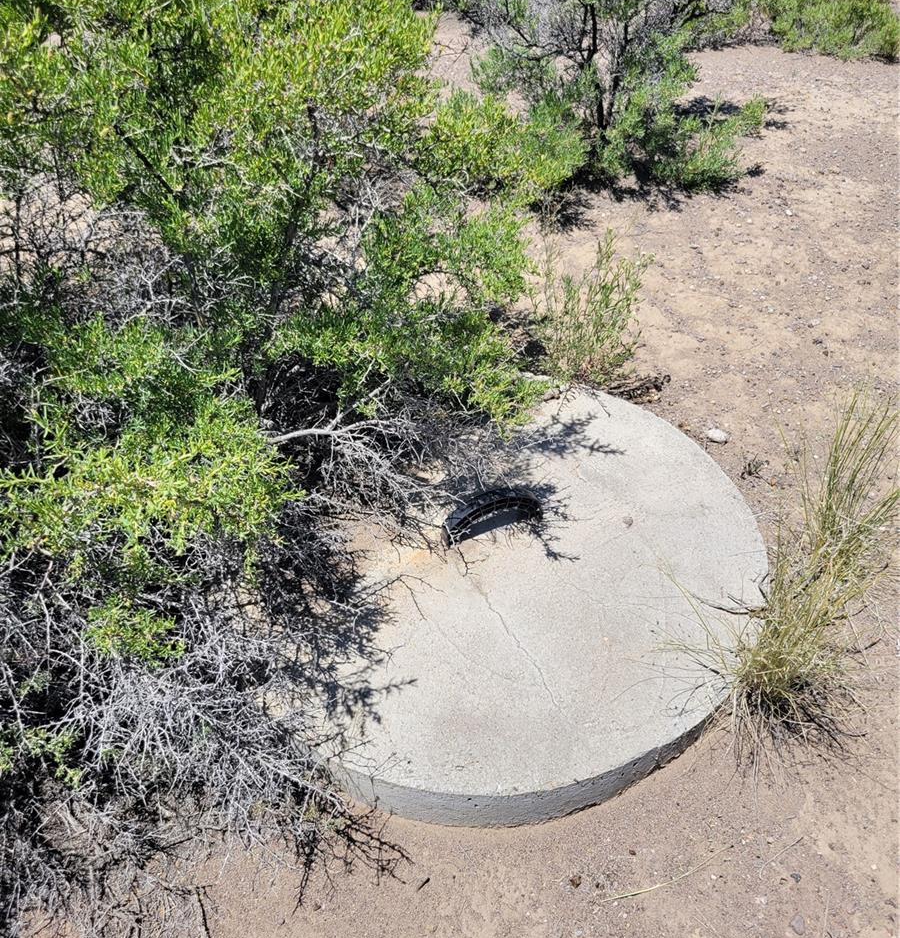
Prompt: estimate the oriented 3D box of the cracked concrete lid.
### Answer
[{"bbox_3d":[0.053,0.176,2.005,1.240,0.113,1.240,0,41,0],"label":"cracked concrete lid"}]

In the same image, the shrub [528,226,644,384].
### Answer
[{"bbox_3d":[0.378,-0.425,2.455,0.310,0.340,0.290,0,41,0],"label":"shrub"}]

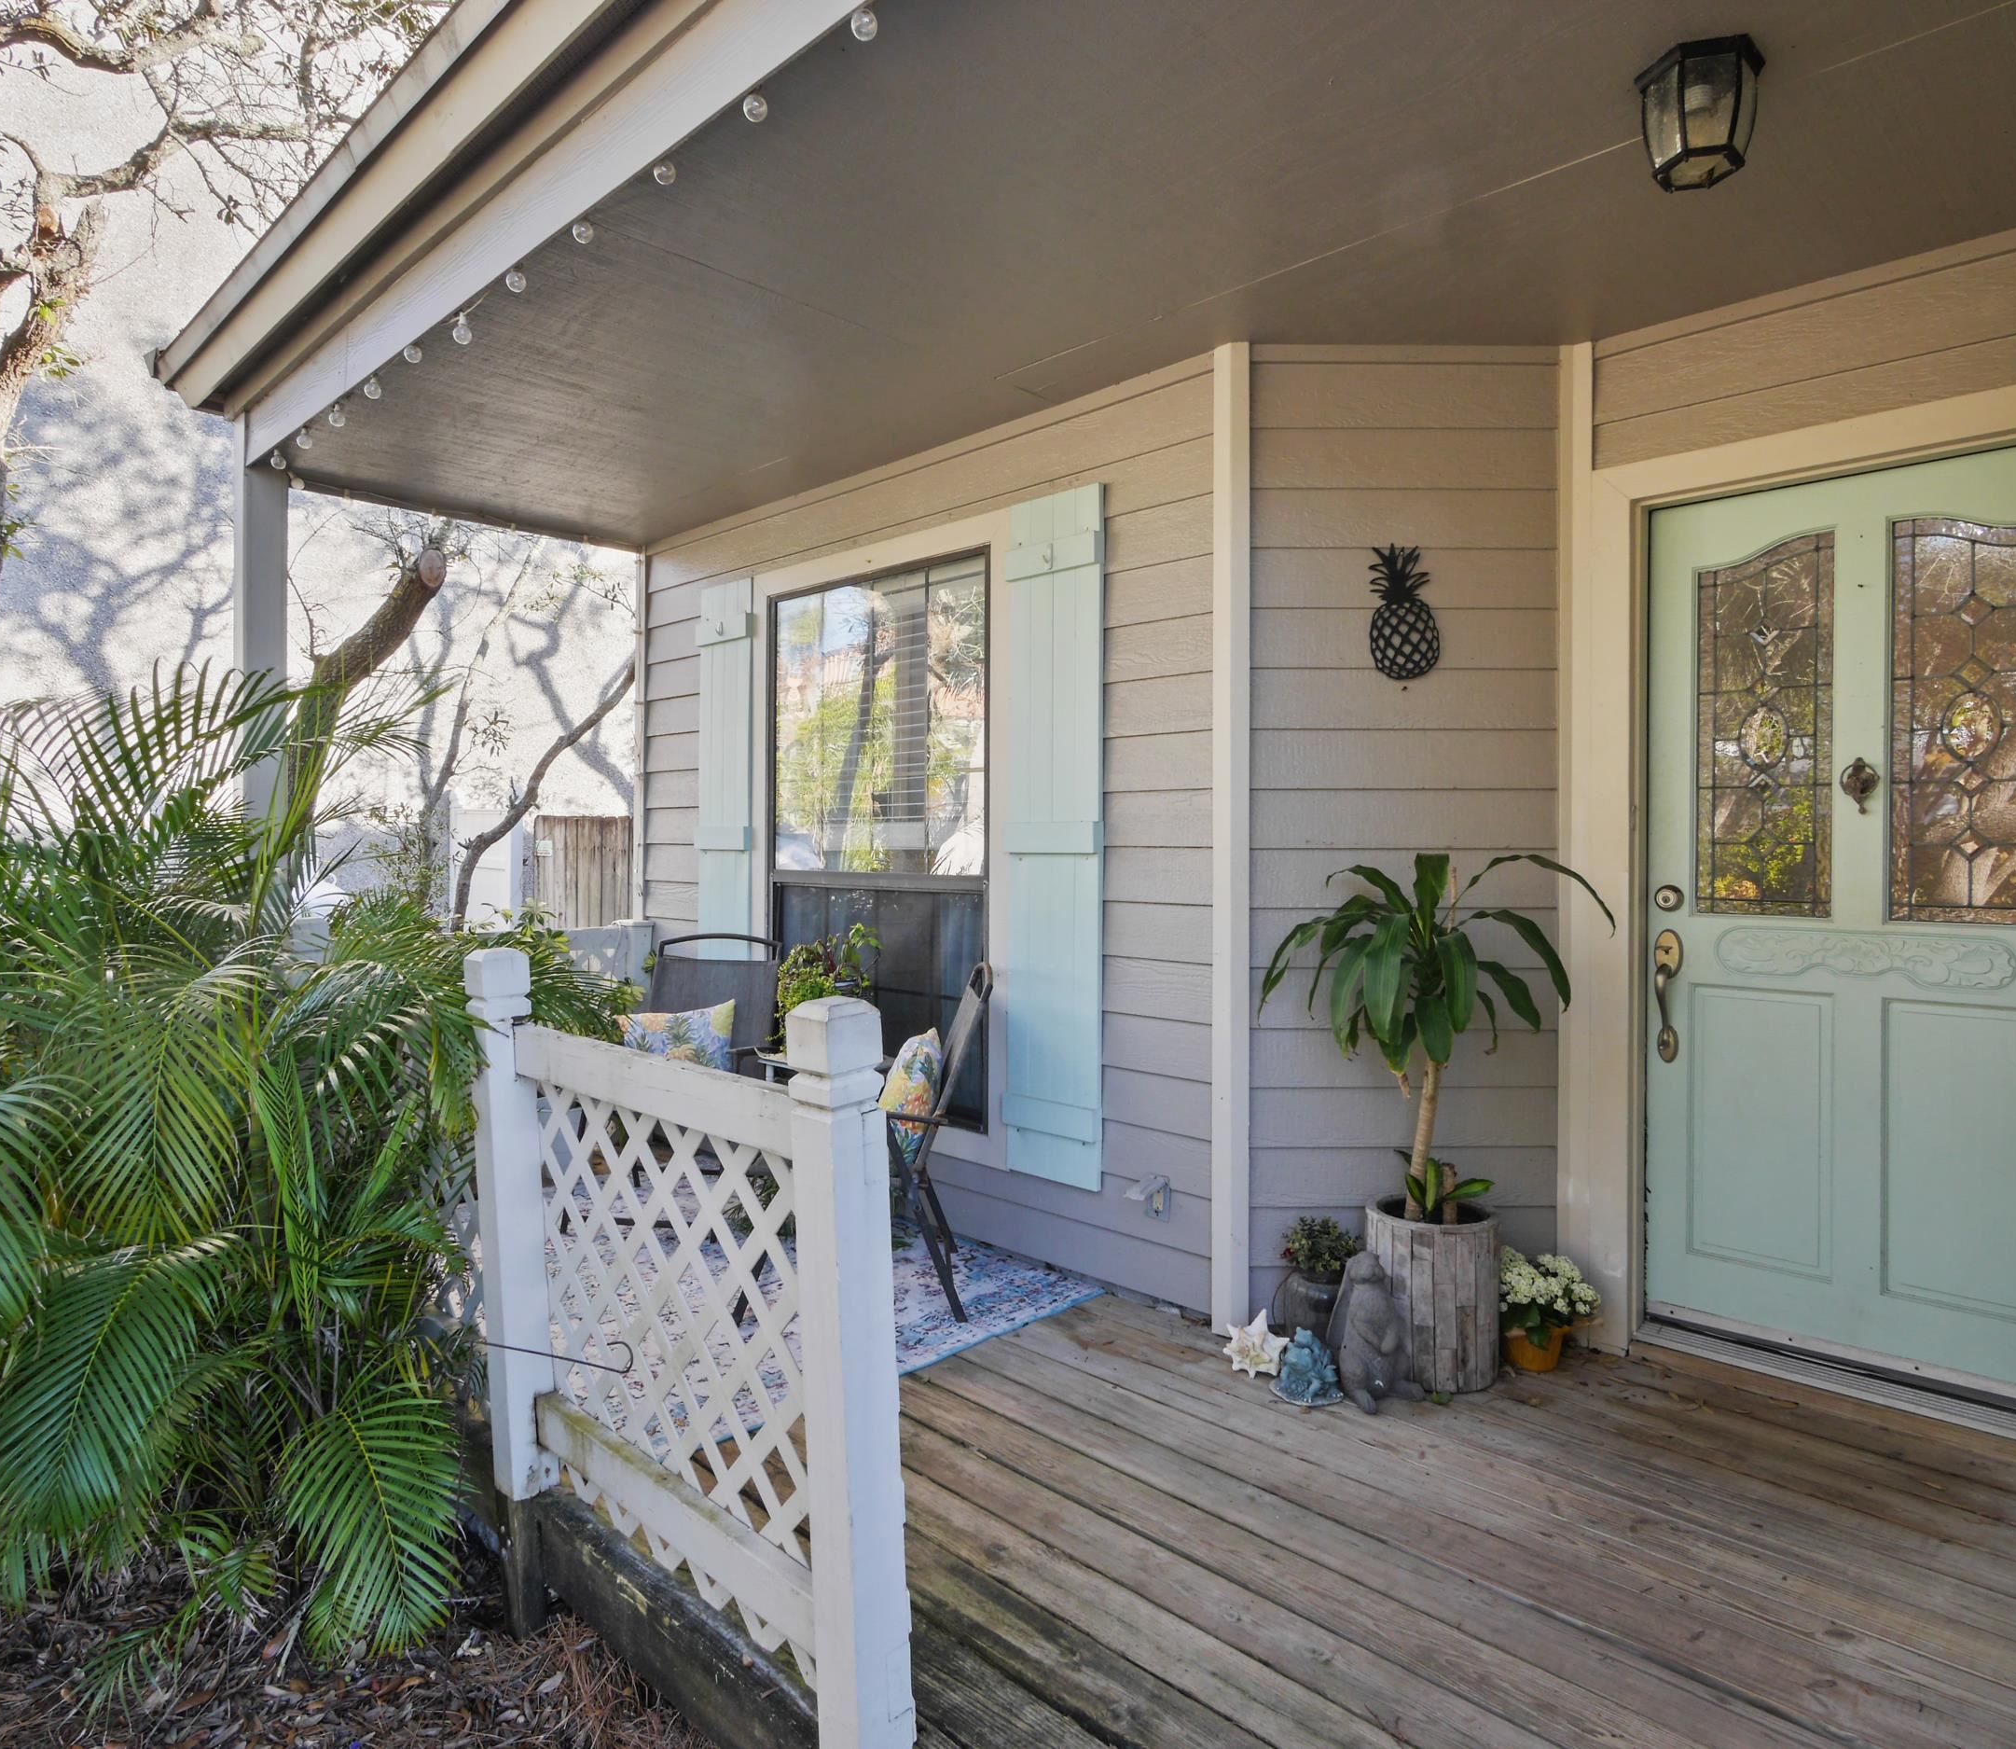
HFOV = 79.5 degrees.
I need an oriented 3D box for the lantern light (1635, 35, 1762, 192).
[{"bbox_3d":[1.160,-1.266,2.030,0.200,0.180,0.185,0,1,14],"label":"lantern light"}]

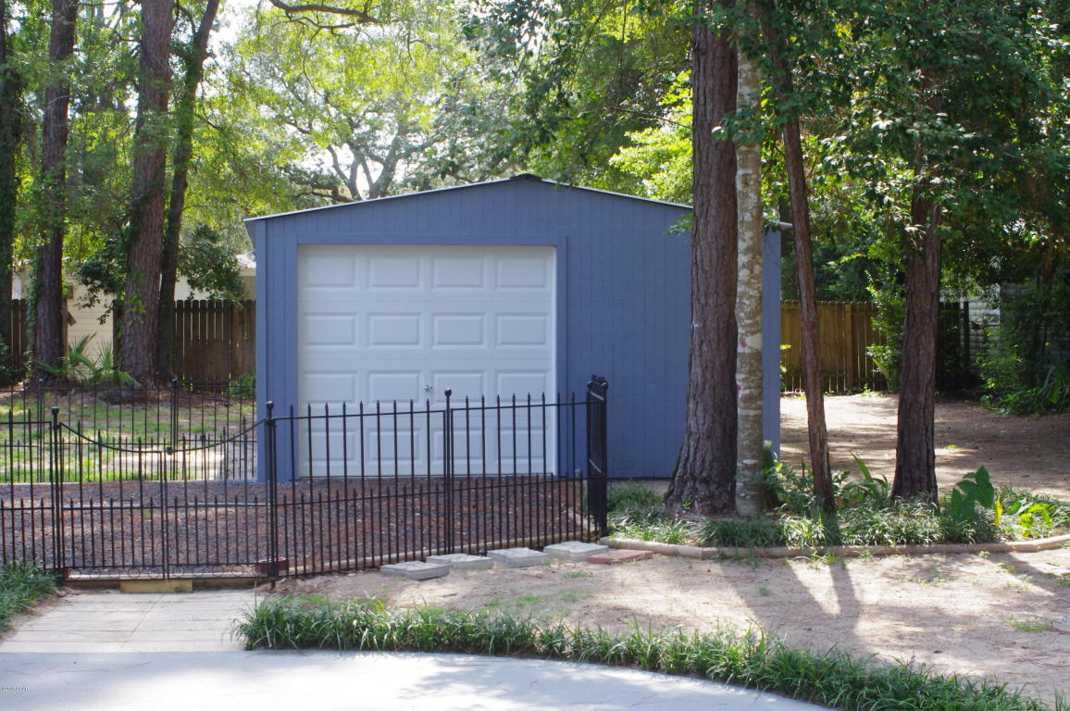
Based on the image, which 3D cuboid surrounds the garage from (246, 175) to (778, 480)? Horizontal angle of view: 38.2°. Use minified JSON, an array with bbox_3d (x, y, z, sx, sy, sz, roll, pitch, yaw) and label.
[{"bbox_3d":[-0.587,-0.342,17.460,5.171,2.869,6.300,0,1,-9],"label":"garage"}]

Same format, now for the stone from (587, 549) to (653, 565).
[{"bbox_3d":[0.540,1.296,9.861,0.210,0.045,0.405,1,2,38],"label":"stone"}]

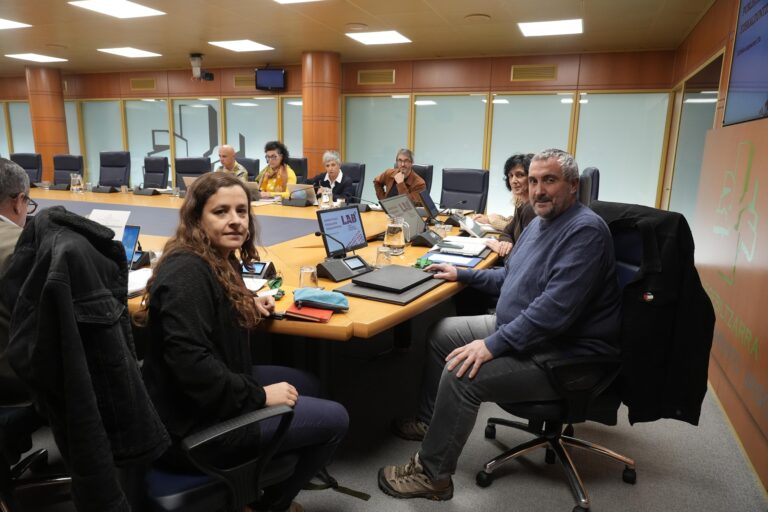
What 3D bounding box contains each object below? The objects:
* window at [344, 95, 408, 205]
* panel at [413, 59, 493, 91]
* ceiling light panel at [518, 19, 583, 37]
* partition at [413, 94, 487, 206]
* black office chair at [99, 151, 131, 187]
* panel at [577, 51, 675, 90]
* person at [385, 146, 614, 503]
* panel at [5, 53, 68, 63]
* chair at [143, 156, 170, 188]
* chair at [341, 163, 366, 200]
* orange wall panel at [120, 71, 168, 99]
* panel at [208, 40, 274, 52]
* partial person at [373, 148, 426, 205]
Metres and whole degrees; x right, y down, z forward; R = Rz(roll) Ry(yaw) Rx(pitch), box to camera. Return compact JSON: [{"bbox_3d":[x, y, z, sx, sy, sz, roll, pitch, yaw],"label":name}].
[{"bbox_3d":[-0.144,-1.427,7.909,1.070,2.010,0.070,6,12,21],"label":"window"},{"bbox_3d":[0.895,-2.429,6.961,1.077,0.430,0.050,6,13,21],"label":"panel"},{"bbox_3d":[1.693,-2.307,5.160,0.600,0.040,0.600,6,12,20],"label":"ceiling light panel"},{"bbox_3d":[0.909,-1.319,7.513,1.100,2.010,0.070,6,12,21],"label":"partition"},{"bbox_3d":[-3.982,-0.871,7.358,0.620,1.220,0.660,3,12,7],"label":"black office chair"},{"bbox_3d":[2.950,-2.274,6.287,1.050,0.430,0.040,6,12,20],"label":"panel"},{"bbox_3d":[0.442,0.246,2.065,0.900,1.330,0.660,0,12,-8],"label":"person"},{"bbox_3d":[-5.303,-3.036,7.824,0.600,0.040,0.600,6,12,20],"label":"panel"},{"bbox_3d":[-3.303,-0.763,7.053,0.620,1.170,0.660,7,13,25],"label":"chair"},{"bbox_3d":[-0.578,-0.493,6.036,0.620,1.180,0.660,7,13,24],"label":"chair"},{"bbox_3d":[-4.320,-3.086,9.253,1.140,0.465,0.050,6,12,21],"label":"orange wall panel"},{"bbox_3d":[-1.863,-2.784,6.746,0.600,0.050,0.600,6,12,21],"label":"panel"},{"bbox_3d":[0.174,-0.423,5.336,0.560,1.370,0.750,3,12,9],"label":"partial person"}]

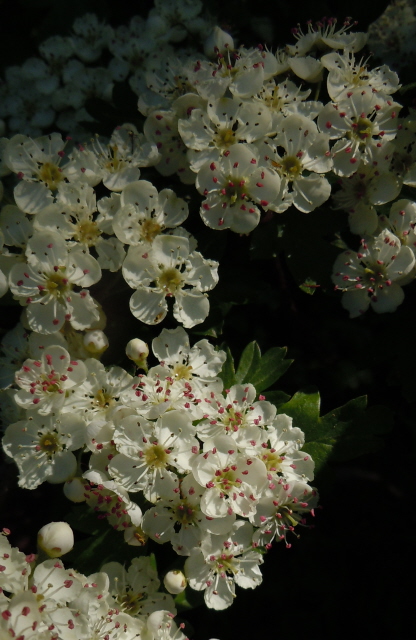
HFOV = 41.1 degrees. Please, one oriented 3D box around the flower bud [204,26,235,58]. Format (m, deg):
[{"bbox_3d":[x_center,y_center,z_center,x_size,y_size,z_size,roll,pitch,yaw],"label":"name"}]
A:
[{"bbox_3d":[0.003,-0.067,0.134,0.007,0.008,0.007,0,18,0],"label":"flower bud"}]

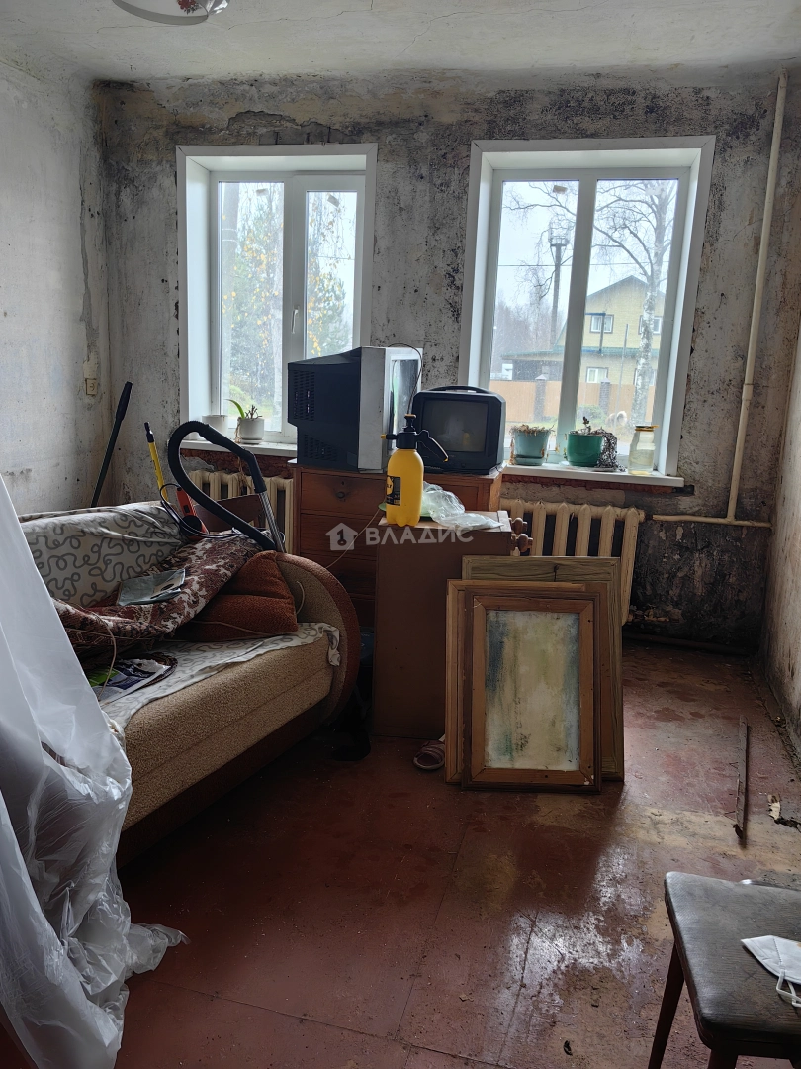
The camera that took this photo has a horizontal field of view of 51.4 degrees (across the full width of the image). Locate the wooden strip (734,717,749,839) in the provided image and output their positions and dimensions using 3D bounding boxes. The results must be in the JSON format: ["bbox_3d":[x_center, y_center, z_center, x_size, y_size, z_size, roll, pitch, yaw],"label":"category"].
[{"bbox_3d":[1.188,0.803,2.890,0.028,0.016,0.958,7,13,21],"label":"wooden strip"}]

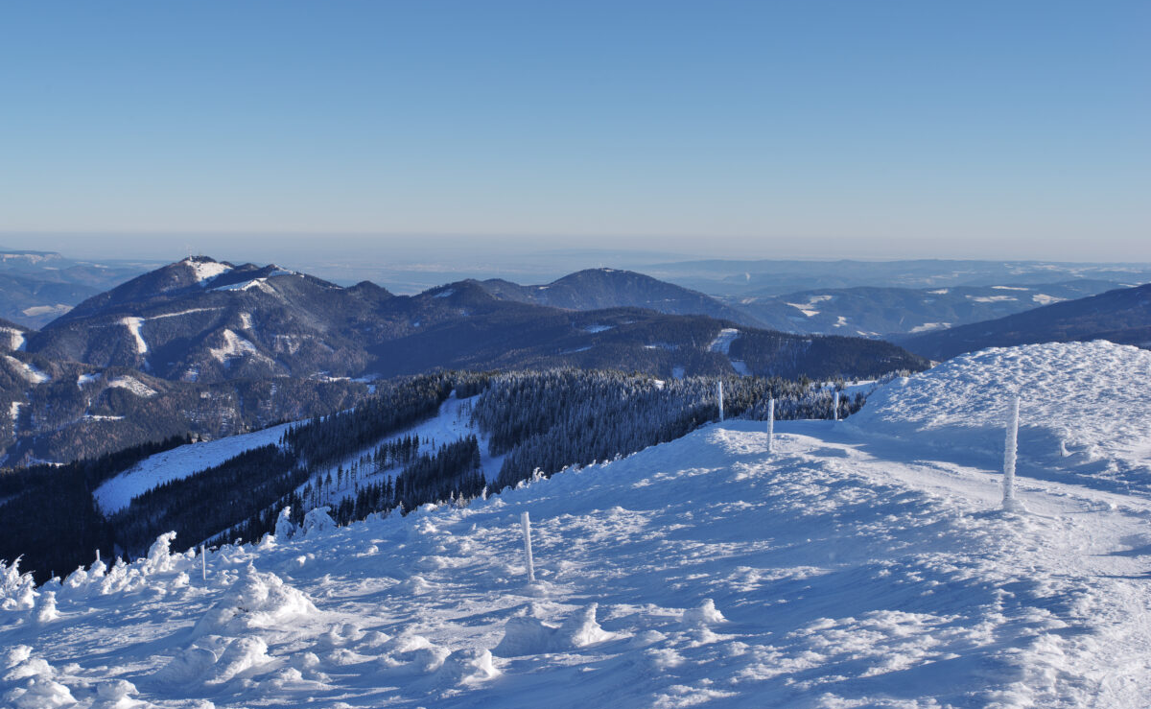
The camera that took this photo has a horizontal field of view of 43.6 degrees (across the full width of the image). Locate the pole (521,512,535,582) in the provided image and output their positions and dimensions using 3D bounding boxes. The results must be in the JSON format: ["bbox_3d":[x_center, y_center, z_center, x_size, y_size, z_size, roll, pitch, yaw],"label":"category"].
[{"bbox_3d":[-1.214,4.991,37.310,0.199,1.850,0.199,-5,6,-3],"label":"pole"}]

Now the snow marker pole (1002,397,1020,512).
[{"bbox_3d":[7.301,1.634,24.105,0.193,1.920,0.193,3,6,17],"label":"snow marker pole"}]

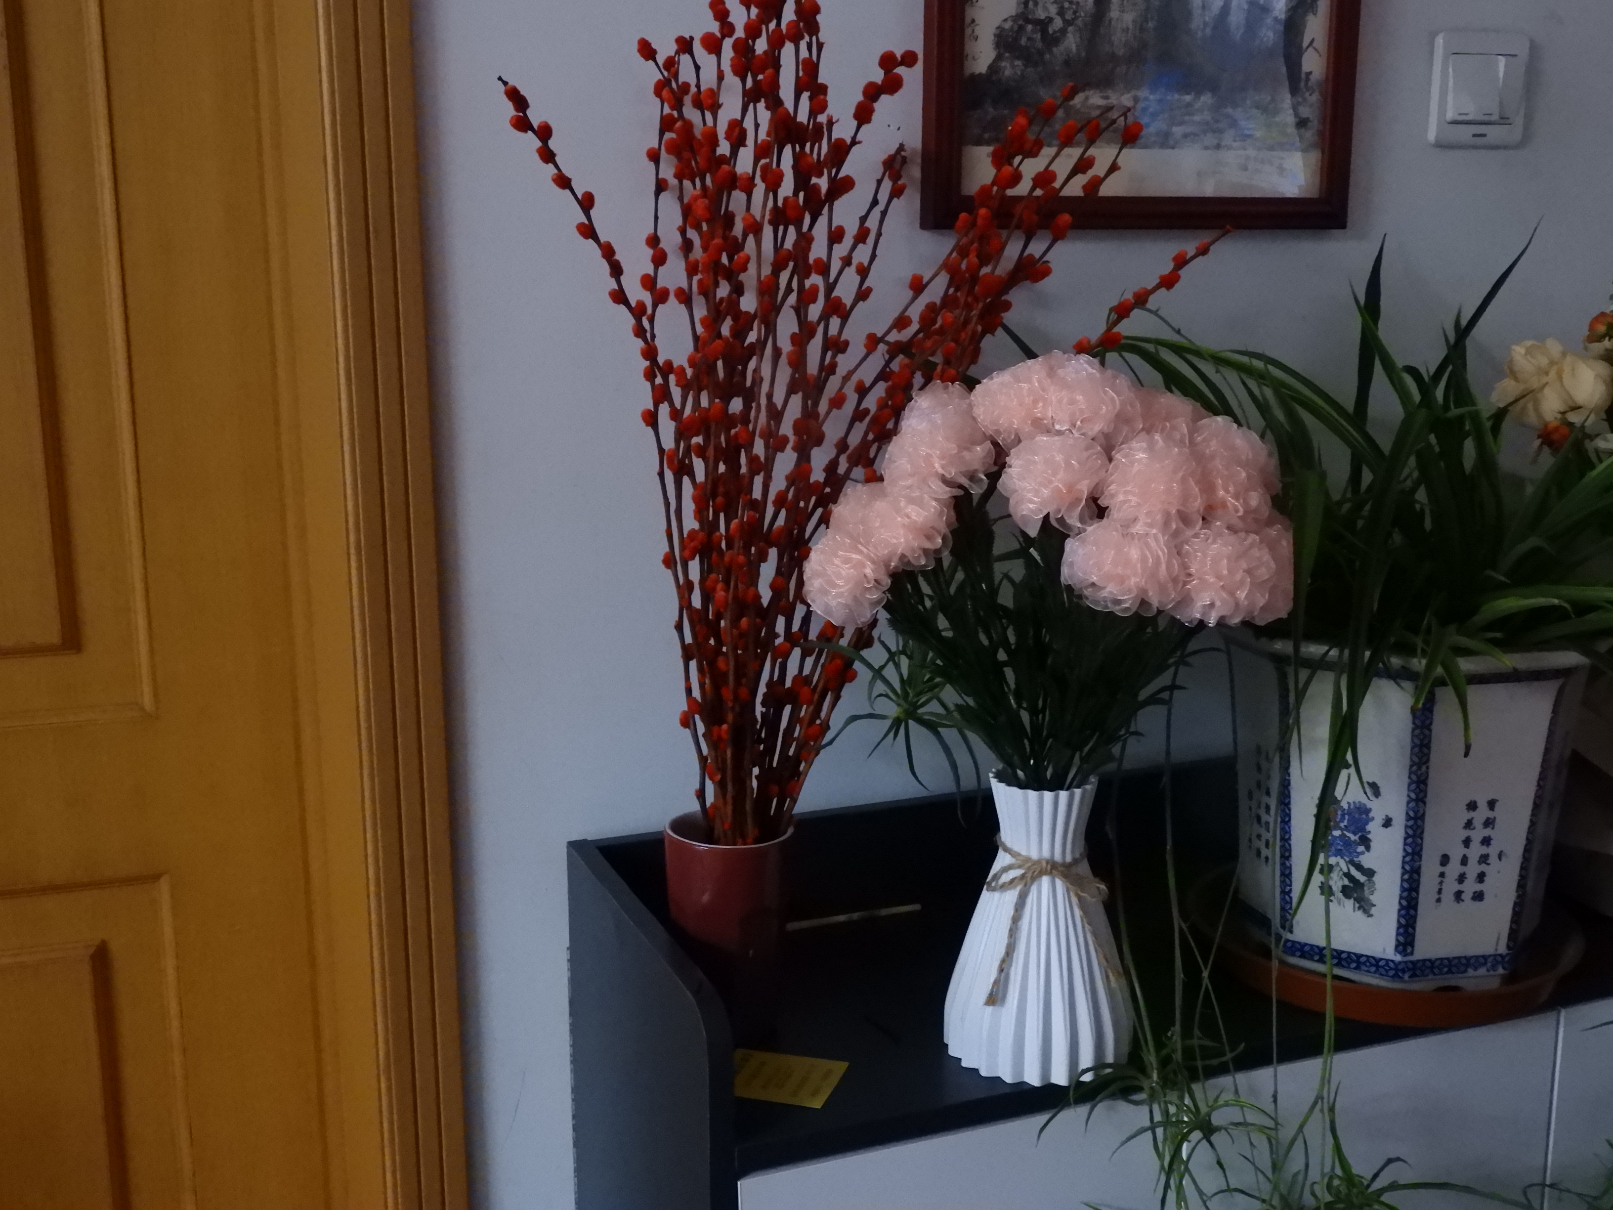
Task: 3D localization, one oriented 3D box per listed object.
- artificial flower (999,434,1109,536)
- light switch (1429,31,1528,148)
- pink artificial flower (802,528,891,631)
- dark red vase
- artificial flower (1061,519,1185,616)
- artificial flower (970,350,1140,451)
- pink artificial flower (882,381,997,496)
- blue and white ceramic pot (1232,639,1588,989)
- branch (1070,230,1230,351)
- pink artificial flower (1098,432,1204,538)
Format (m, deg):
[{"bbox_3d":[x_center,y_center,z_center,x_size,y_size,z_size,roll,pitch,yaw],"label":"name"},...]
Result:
[{"bbox_3d":[0.137,-0.068,1.025,0.062,0.057,0.060,1,10,8],"label":"artificial flower"},{"bbox_3d":[0.509,-0.390,1.409,0.086,0.086,0.011,-5,11,-22],"label":"light switch"},{"bbox_3d":[0.023,-0.015,1.065,0.056,0.058,0.056,-1,10,0],"label":"pink artificial flower"},{"bbox_3d":[-0.048,0.201,1.199,0.083,0.117,0.083,-1,10,0],"label":"dark red vase"},{"bbox_3d":[0.170,-0.020,1.005,0.066,0.055,0.062,1,10,10],"label":"artificial flower"},{"bbox_3d":[0.141,-0.117,1.065,0.094,0.056,0.065,1,10,7],"label":"artificial flower"},{"bbox_3d":[0.076,-0.096,1.070,0.063,0.063,0.062,2,11,15],"label":"pink artificial flower"},{"bbox_3d":[0.406,0.123,1.276,0.246,0.217,0.246,7,13,35],"label":"blue and white ceramic pot"},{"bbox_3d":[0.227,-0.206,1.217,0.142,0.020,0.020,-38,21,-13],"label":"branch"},{"bbox_3d":[0.189,-0.066,1.025,0.061,0.059,0.060,1,11,10],"label":"pink artificial flower"}]

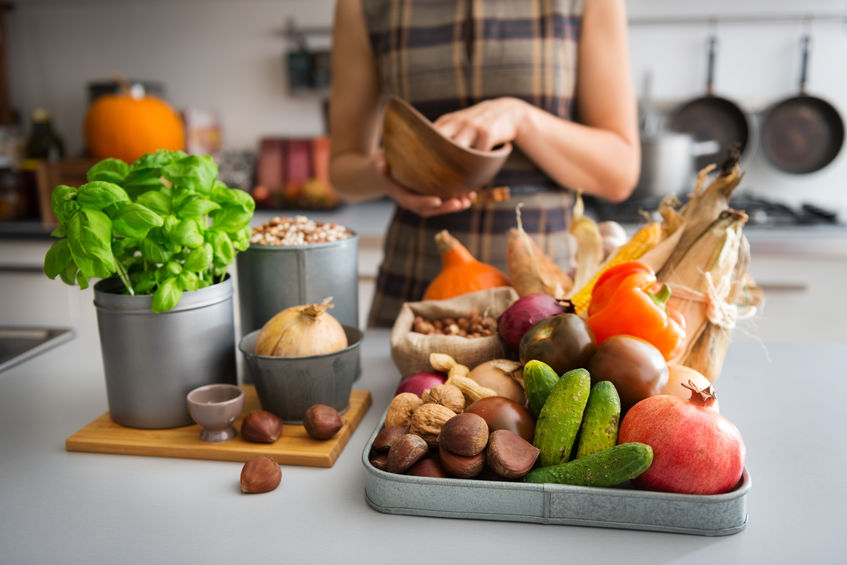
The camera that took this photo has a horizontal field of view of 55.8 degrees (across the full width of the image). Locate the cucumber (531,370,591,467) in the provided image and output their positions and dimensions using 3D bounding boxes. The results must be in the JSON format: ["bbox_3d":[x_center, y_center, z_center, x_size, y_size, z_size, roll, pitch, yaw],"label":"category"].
[{"bbox_3d":[0.115,0.112,0.667,0.036,0.036,0.106,31,47,0],"label":"cucumber"}]

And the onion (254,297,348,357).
[{"bbox_3d":[-0.121,0.064,0.794,0.091,0.091,0.091,0,10,6],"label":"onion"}]

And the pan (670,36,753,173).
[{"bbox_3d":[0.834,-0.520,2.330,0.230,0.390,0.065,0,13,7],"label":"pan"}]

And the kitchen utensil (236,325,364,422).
[{"bbox_3d":[-0.117,0.089,0.787,0.120,0.069,0.120,-1,13,0],"label":"kitchen utensil"}]

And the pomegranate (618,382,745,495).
[{"bbox_3d":[0.192,0.119,0.595,0.092,0.088,0.092,0,10,6],"label":"pomegranate"}]

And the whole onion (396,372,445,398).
[{"bbox_3d":[0.004,0.113,0.723,0.065,0.063,0.065,-1,13,0],"label":"whole onion"}]

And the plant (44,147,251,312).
[{"bbox_3d":[-0.266,-0.051,0.775,0.205,0.160,0.180,0,10,6],"label":"plant"}]

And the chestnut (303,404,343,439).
[{"bbox_3d":[-0.089,0.125,0.713,0.035,0.030,0.032,-1,13,0],"label":"chestnut"}]

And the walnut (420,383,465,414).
[{"bbox_3d":[0.019,0.102,0.705,0.037,0.034,0.036,-1,13,0],"label":"walnut"}]

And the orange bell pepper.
[{"bbox_3d":[0.226,0.030,0.850,0.092,0.095,0.095,-27,0,27],"label":"orange bell pepper"}]

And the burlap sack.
[{"bbox_3d":[0.038,0.053,0.960,0.140,0.080,0.125,1,13,8],"label":"burlap sack"}]

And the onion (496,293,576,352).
[{"bbox_3d":[0.118,0.046,0.849,0.079,0.069,0.069,-15,8,2],"label":"onion"}]

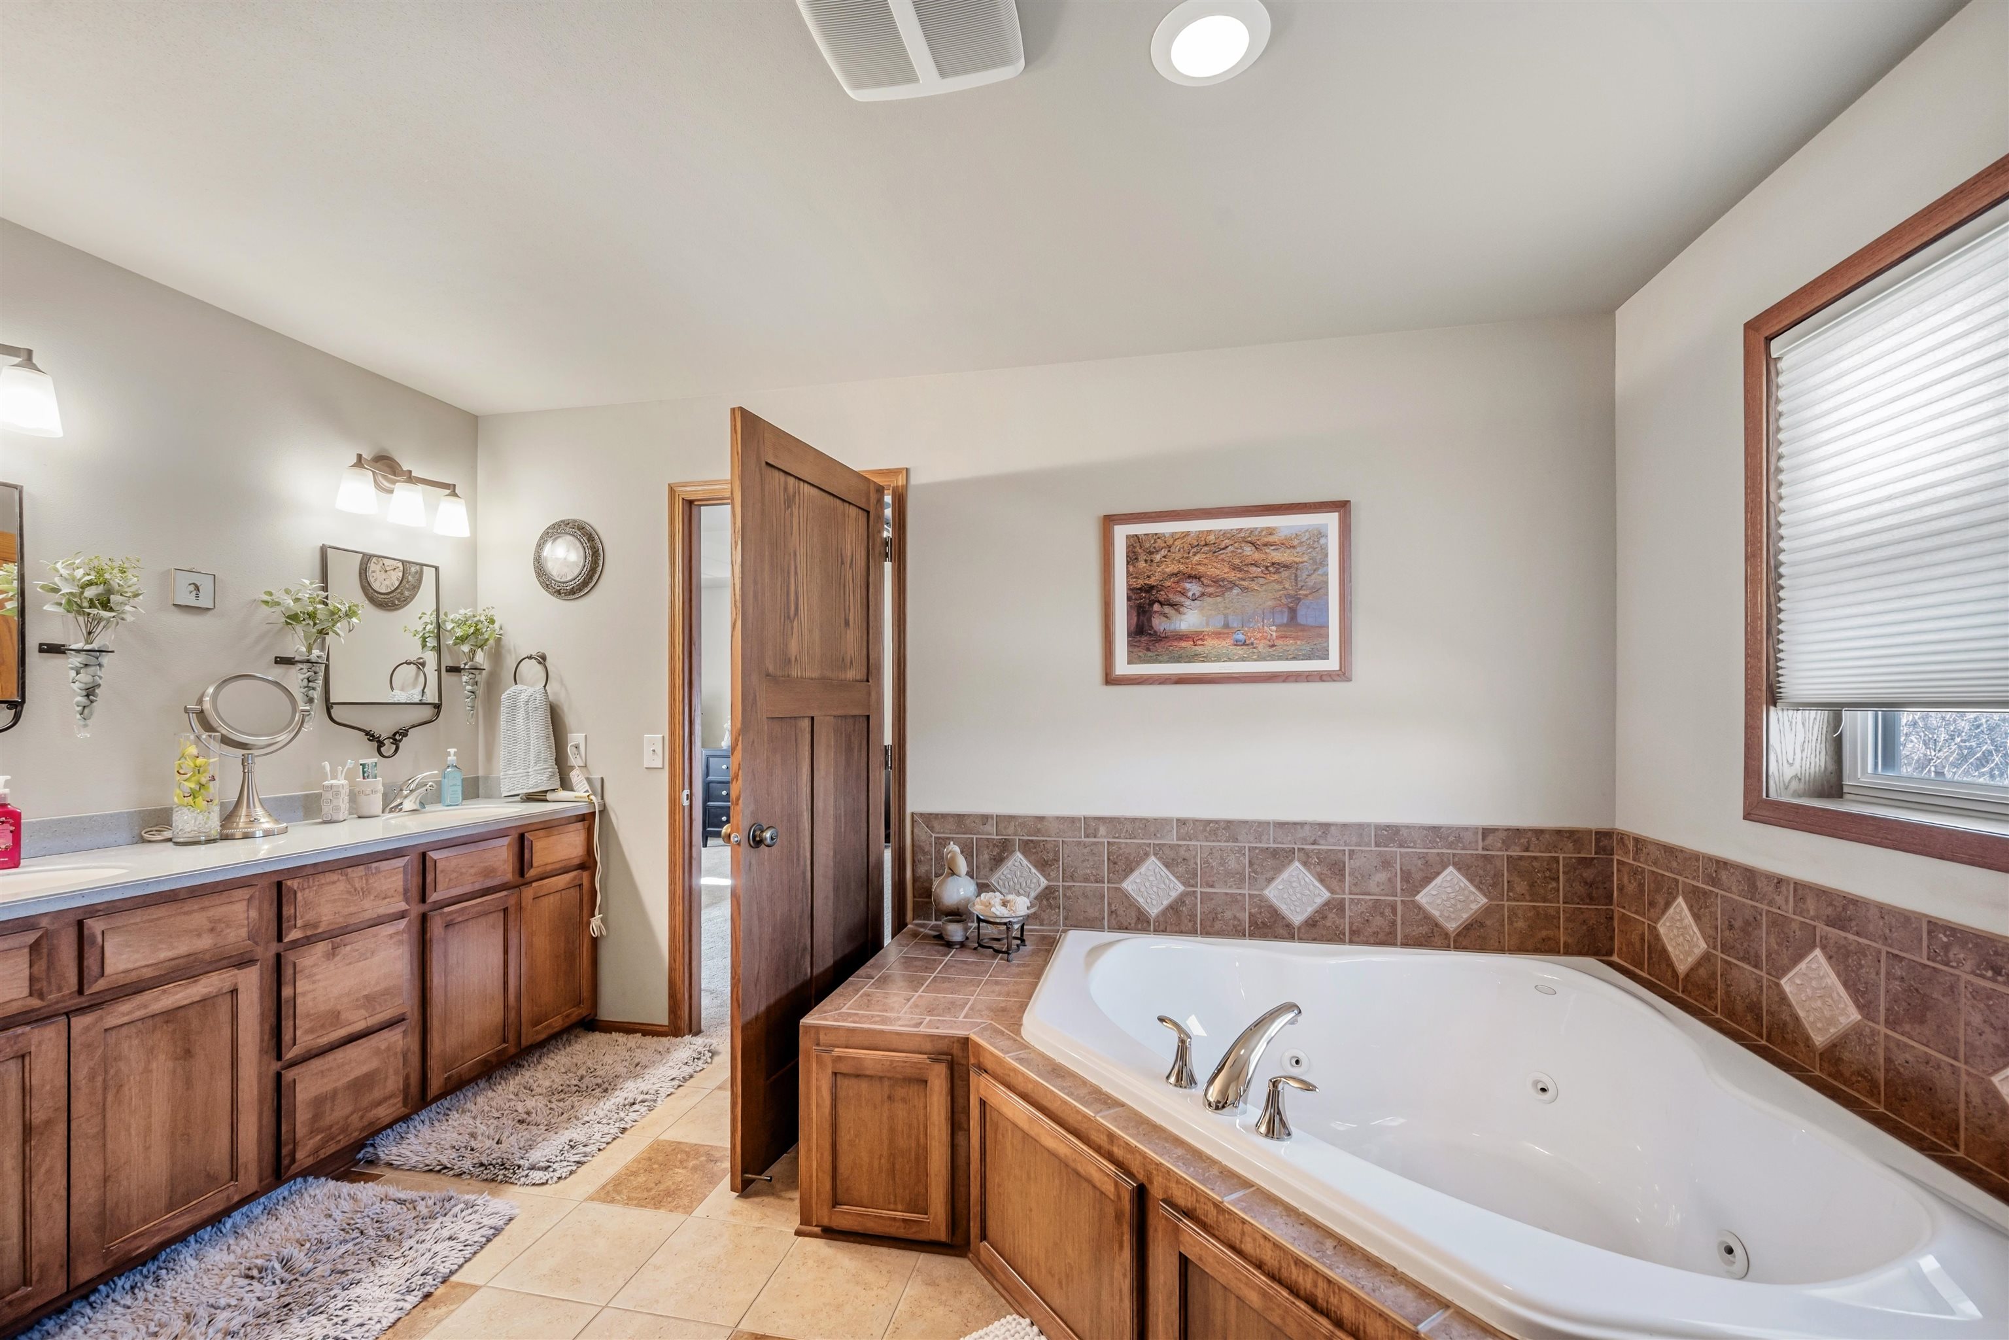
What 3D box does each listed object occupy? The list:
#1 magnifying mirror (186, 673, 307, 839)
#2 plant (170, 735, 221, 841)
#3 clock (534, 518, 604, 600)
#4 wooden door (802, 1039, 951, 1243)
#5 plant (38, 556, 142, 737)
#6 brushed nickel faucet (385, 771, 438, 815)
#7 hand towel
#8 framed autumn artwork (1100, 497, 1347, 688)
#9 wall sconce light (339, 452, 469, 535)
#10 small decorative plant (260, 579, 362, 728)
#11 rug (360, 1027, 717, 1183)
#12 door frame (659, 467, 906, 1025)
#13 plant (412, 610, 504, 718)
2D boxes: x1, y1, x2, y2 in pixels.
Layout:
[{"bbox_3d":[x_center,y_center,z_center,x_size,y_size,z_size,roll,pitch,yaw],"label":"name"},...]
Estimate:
[{"bbox_3d":[-2.205,0.248,2.285,0.175,0.467,0.293,0,-1,17],"label":"magnifying mirror"},{"bbox_3d":[-2.232,0.330,2.155,0.093,0.300,0.093,0,-1,11],"label":"plant"},{"bbox_3d":[-1.731,-0.439,3.105,0.323,0.323,0.050,0,-1,11],"label":"clock"},{"bbox_3d":[-0.289,1.120,1.856,0.350,0.436,0.022,0,-1,12],"label":"wooden door"},{"bbox_3d":[-2.325,-0.062,1.992,0.182,0.470,0.192,0,-1,11],"label":"plant"},{"bbox_3d":[-2.078,0.433,2.775,0.165,0.137,0.130,0,-1,12],"label":"brushed nickel faucet"},{"bbox_3d":[-1.882,0.275,3.094,0.247,0.449,0.091,0,-1,11],"label":"hand towel"},{"bbox_3d":[0.728,-0.243,2.583,0.785,0.575,0.026,0,-1,12],"label":"framed autumn artwork"},{"bbox_3d":[-2.171,-0.645,2.818,0.157,0.252,0.454,0,-1,11],"label":"wall sconce light"},{"bbox_3d":[-2.191,-0.047,2.499,0.190,0.480,0.235,0,-1,12],"label":"small decorative plant"},{"bbox_3d":[-1.451,1.371,2.564,0.586,0.040,0.879,0,-1,11],"label":"rug"},{"bbox_3d":[-0.811,0.341,2.959,0.965,2.115,0.140,0,-1,12],"label":"door frame"},{"bbox_3d":[-2.082,-0.018,3.074,0.170,0.457,0.205,0,-1,12],"label":"plant"}]

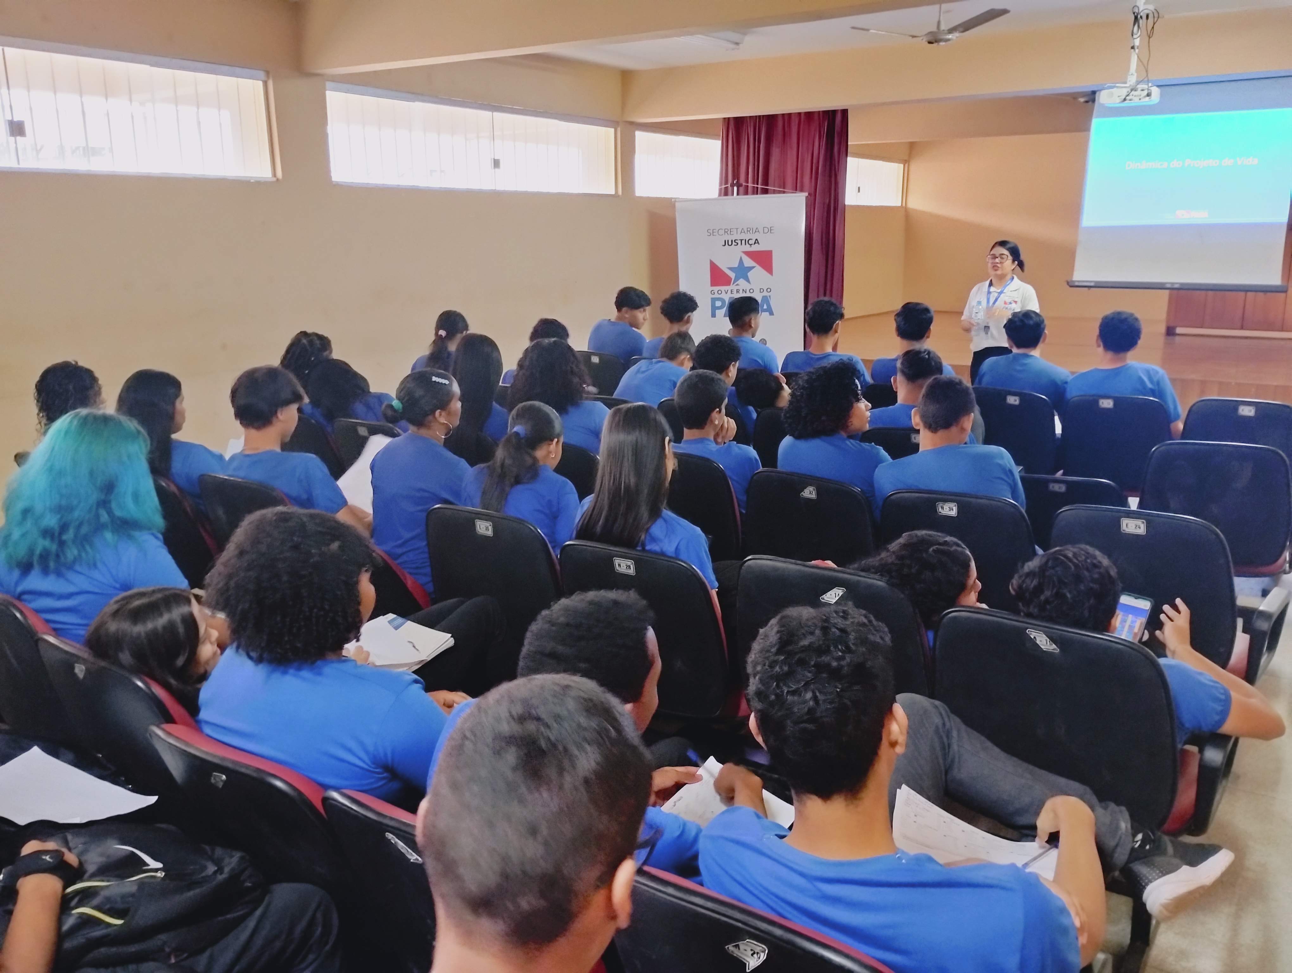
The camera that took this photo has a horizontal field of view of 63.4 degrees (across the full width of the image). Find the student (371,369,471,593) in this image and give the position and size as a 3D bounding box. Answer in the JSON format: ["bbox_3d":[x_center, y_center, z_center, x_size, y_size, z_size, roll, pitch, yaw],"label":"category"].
[{"bbox_3d":[-0.587,0.199,3.633,0.460,1.250,0.740,10,17,38],"label":"student"}]

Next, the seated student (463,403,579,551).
[{"bbox_3d":[-0.241,0.284,3.407,0.460,1.180,0.740,9,17,35],"label":"seated student"}]

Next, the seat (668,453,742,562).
[{"bbox_3d":[0.296,0.261,4.141,0.520,0.895,0.620,8,16,31],"label":"seat"}]

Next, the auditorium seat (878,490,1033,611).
[{"bbox_3d":[1.083,0.392,3.498,0.550,0.890,0.650,7,16,30],"label":"auditorium seat"}]

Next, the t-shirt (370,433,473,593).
[{"bbox_3d":[-0.688,0.070,3.448,0.430,0.570,0.290,10,17,38],"label":"t-shirt"}]

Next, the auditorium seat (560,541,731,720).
[{"bbox_3d":[0.118,0.517,3.003,0.530,0.875,0.620,8,17,32],"label":"auditorium seat"}]

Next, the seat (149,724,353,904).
[{"bbox_3d":[-0.516,0.800,2.036,0.560,0.870,0.620,8,16,31],"label":"seat"}]

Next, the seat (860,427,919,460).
[{"bbox_3d":[1.263,0.134,4.558,0.550,0.890,0.650,8,16,33],"label":"seat"}]

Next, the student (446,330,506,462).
[{"bbox_3d":[-0.575,-0.065,4.610,0.460,1.237,0.750,8,17,32],"label":"student"}]

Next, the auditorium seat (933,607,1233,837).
[{"bbox_3d":[1.017,0.656,2.543,0.560,0.870,0.620,8,16,31],"label":"auditorium seat"}]

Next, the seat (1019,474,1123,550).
[{"bbox_3d":[1.736,0.230,4.414,0.530,0.716,0.620,8,16,31],"label":"seat"}]

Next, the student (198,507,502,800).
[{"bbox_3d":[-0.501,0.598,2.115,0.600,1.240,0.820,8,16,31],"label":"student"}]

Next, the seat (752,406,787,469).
[{"bbox_3d":[0.835,0.032,4.911,0.530,0.875,0.620,8,16,31],"label":"seat"}]

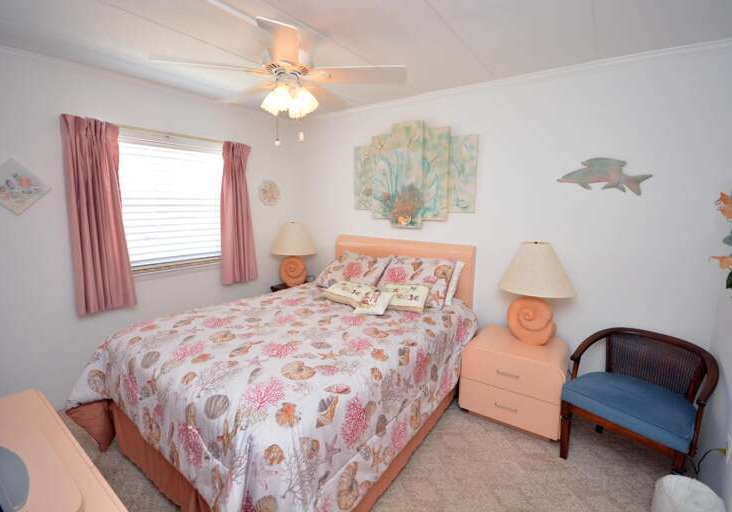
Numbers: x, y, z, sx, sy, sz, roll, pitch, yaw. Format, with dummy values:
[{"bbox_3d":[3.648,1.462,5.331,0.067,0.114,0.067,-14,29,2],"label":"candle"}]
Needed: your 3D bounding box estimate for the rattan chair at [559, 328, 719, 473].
[{"bbox_3d":[1.453,0.810,1.724,0.540,0.690,0.560,-7,11,-37],"label":"rattan chair"}]

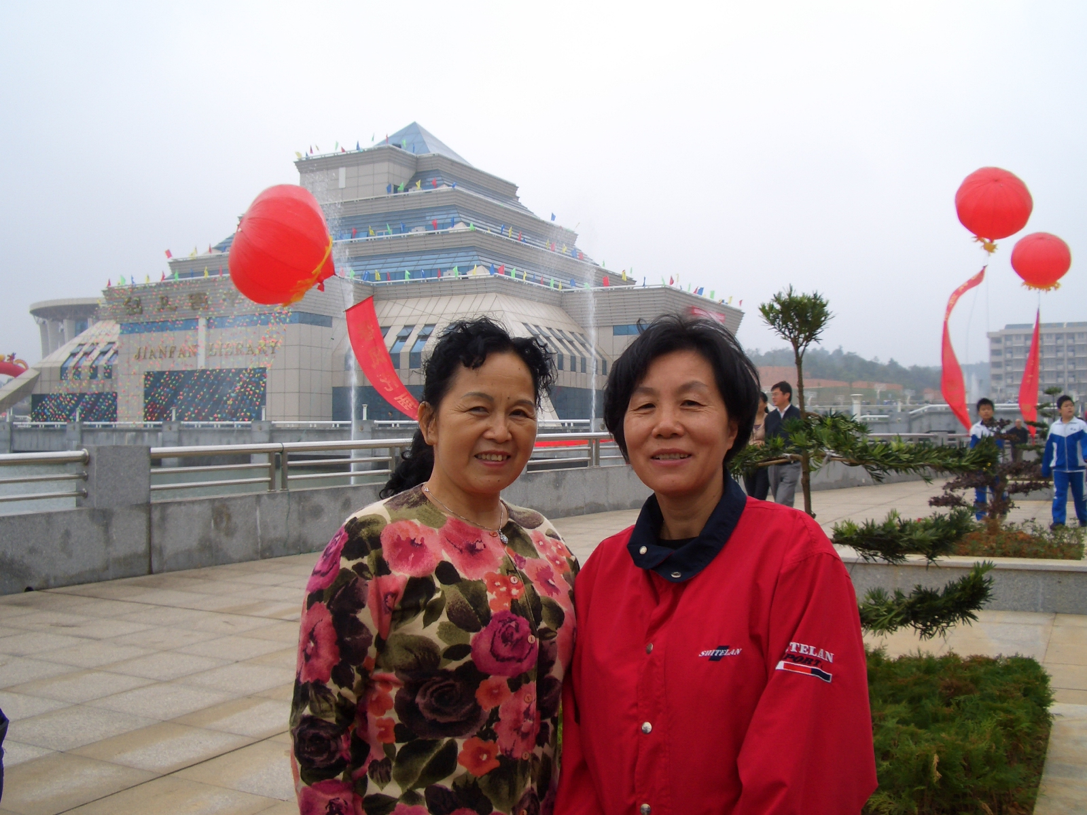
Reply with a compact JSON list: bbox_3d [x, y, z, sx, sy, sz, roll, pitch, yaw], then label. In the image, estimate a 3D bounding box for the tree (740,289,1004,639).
[{"bbox_3d":[1.020,0.370,3.600,1.000,1.500,0.850,0,0,0],"label":"tree"}]

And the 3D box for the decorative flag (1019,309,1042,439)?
[{"bbox_3d":[12.165,-0.818,27.500,0.520,3.200,0.350,0,0,24],"label":"decorative flag"}]

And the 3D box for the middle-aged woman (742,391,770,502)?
[{"bbox_3d":[1.990,0.655,10.300,0.480,1.600,0.380,0,0,41],"label":"middle-aged woman"}]

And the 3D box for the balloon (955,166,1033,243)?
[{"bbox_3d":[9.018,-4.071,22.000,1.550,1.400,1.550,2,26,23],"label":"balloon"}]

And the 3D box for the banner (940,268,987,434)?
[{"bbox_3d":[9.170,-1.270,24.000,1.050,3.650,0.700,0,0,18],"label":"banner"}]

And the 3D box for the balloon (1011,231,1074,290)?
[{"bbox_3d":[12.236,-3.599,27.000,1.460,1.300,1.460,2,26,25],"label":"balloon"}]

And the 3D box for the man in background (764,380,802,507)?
[{"bbox_3d":[2.180,0.610,10.000,0.540,1.700,0.420,0,0,37],"label":"man in background"}]

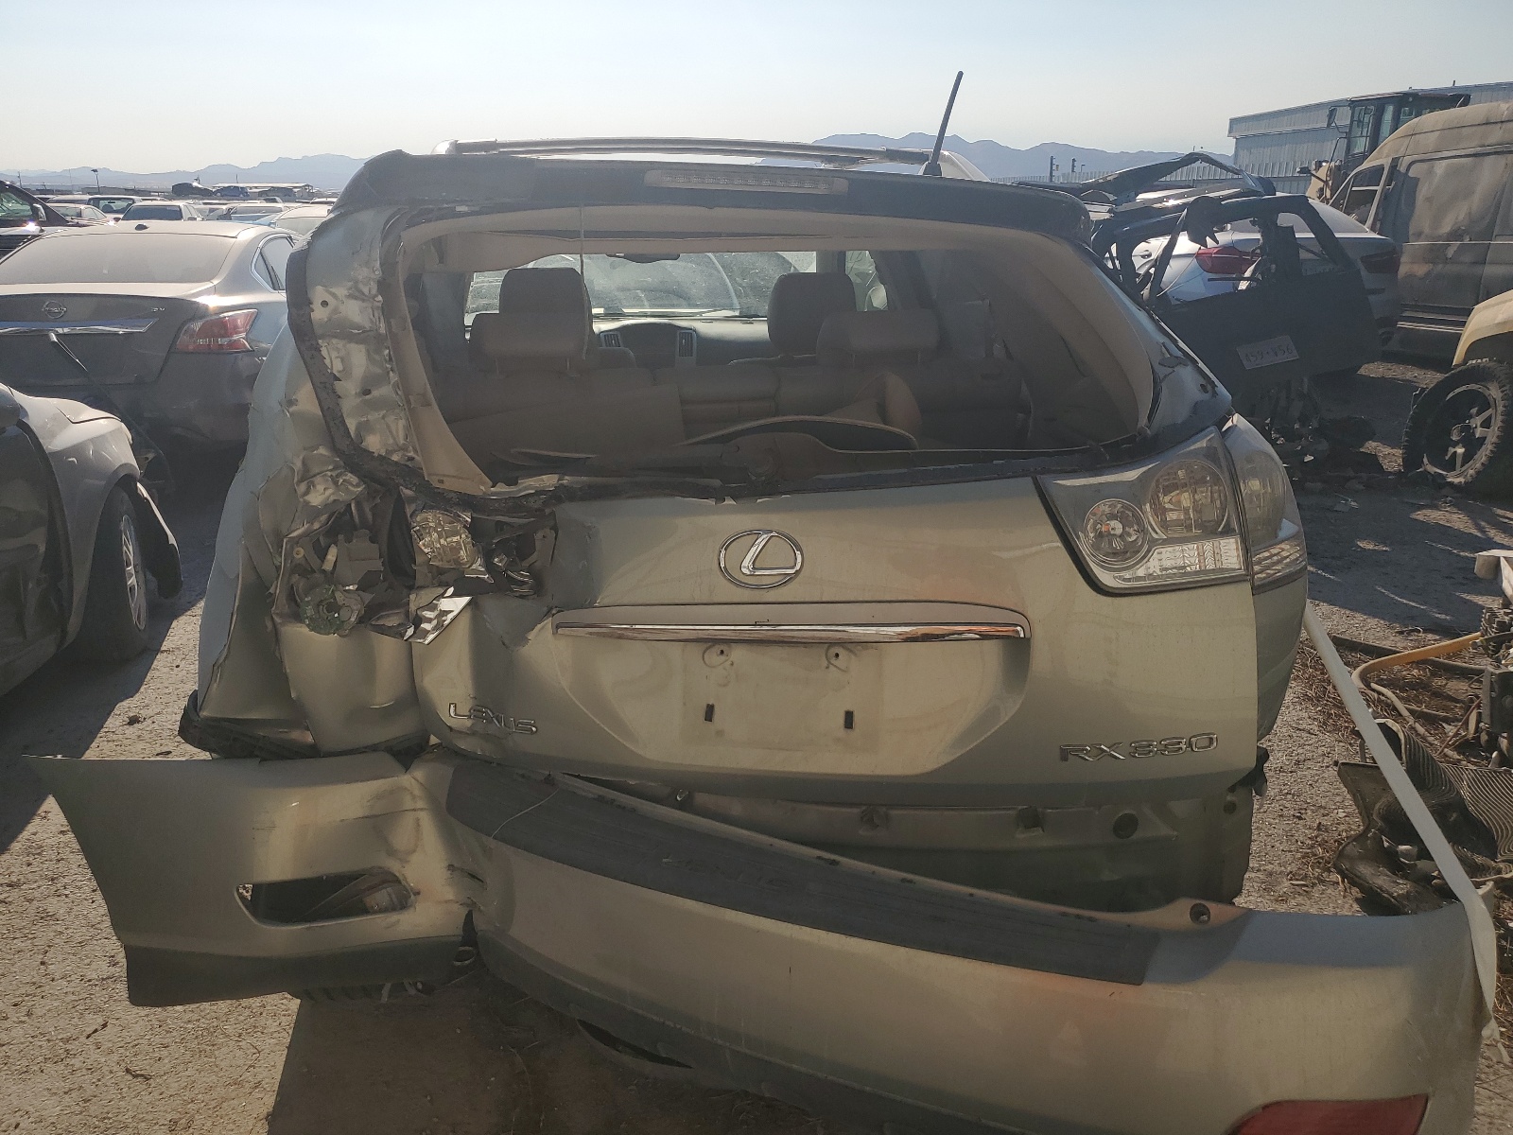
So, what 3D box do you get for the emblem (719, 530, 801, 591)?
[{"bbox_3d":[0.007,-0.012,1.742,0.129,0.092,0.014,-1,4,-2],"label":"emblem"}]

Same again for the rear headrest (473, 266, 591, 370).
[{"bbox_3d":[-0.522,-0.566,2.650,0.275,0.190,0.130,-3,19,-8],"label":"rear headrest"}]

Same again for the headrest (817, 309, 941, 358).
[{"bbox_3d":[0.283,-0.544,2.640,0.275,0.115,0.110,-3,19,-8],"label":"headrest"}]

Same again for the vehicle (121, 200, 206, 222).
[{"bbox_3d":[-15.450,-8.868,29.826,1.800,1.450,4.700,-5,19,-14],"label":"vehicle"}]

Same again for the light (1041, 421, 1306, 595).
[{"bbox_3d":[0.690,-0.103,1.926,0.450,0.245,0.230,-6,19,-17],"label":"light"}]

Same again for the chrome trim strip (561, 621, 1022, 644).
[{"bbox_3d":[0.051,0.099,1.735,0.720,0.030,0.035,0,6,-1],"label":"chrome trim strip"}]

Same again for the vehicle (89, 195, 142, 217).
[{"bbox_3d":[-22.900,-12.520,41.152,1.900,1.800,4.900,-5,19,-14],"label":"vehicle"}]

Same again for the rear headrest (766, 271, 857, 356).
[{"bbox_3d":[0.162,-0.747,3.350,0.265,0.235,0.130,-3,19,-8],"label":"rear headrest"}]

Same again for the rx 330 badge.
[{"bbox_3d":[0.616,0.290,1.830,0.268,0.028,0.010,-4,16,-13],"label":"rx 330 badge"}]

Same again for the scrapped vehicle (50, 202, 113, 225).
[{"bbox_3d":[-19.200,-9.382,31.657,1.800,1.450,4.600,-5,19,-14],"label":"scrapped vehicle"}]

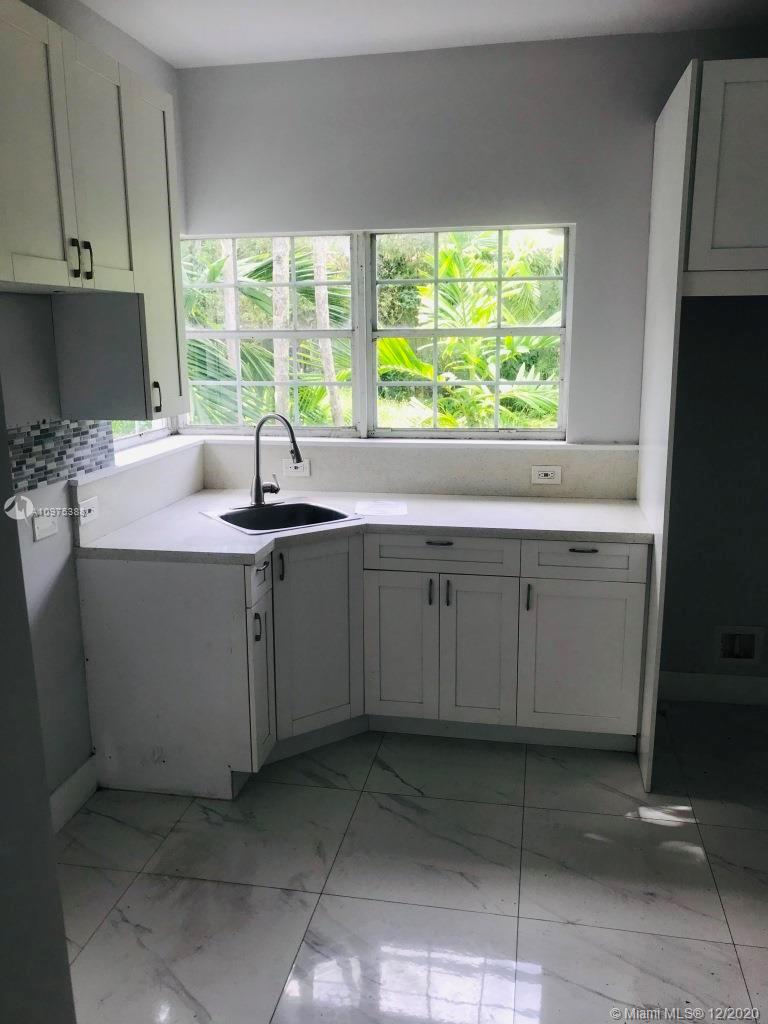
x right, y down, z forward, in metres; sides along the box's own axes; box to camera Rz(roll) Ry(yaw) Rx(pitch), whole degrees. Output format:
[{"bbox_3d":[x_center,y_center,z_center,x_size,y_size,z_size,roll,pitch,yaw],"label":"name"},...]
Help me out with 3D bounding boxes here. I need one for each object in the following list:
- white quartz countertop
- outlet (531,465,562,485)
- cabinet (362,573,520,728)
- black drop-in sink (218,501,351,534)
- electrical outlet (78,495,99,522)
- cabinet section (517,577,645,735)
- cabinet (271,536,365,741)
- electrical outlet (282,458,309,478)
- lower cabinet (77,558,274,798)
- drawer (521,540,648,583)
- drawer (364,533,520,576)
[{"bbox_3d":[0.015,0.054,3.226,1.965,0.038,1.117,2,12,11],"label":"white quartz countertop"},{"bbox_3d":[0.710,-0.160,3.619,0.125,0.081,0.015,2,12,11],"label":"outlet"},{"bbox_3d":[0.279,0.472,3.530,0.602,0.607,0.600,2,12,11],"label":"cabinet"},{"bbox_3d":[-0.420,0.095,3.369,0.480,0.180,0.480,-9,15,-33],"label":"black drop-in sink"},{"bbox_3d":[-1.035,-0.001,2.915,0.015,0.080,0.122,2,12,11],"label":"electrical outlet"},{"bbox_3d":[0.792,0.500,3.413,0.457,0.614,0.540,2,12,10],"label":"cabinet section"},{"bbox_3d":[-0.411,0.424,3.421,0.410,0.765,0.600,-9,15,-33],"label":"cabinet"},{"bbox_3d":[-0.408,-0.202,3.828,0.127,0.080,0.015,2,12,11],"label":"electrical outlet"},{"bbox_3d":[-0.728,0.570,3.026,0.610,0.880,0.245,2,12,11],"label":"lower cabinet"},{"bbox_3d":[0.784,0.134,3.303,0.455,0.145,0.500,2,12,11],"label":"drawer"},{"bbox_3d":[0.265,0.114,3.400,0.602,0.148,0.500,2,12,11],"label":"drawer"}]

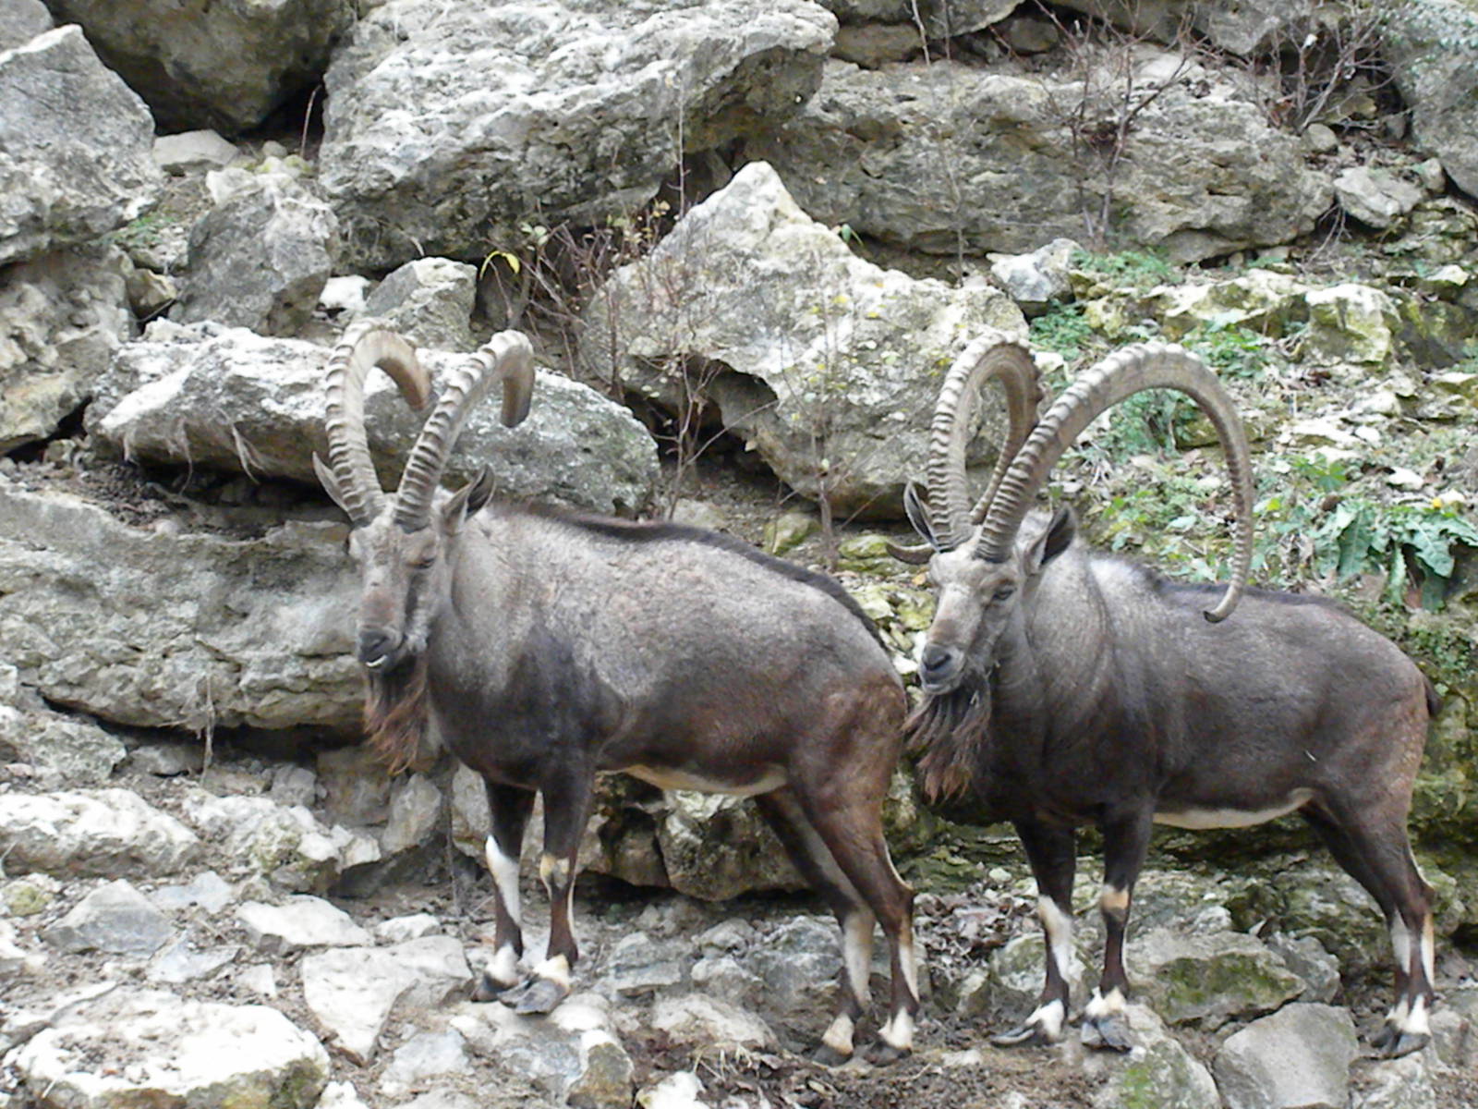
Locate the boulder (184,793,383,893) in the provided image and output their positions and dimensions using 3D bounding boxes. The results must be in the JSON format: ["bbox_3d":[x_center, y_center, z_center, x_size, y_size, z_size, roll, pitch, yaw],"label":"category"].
[{"bbox_3d":[-0.811,0.513,7.600,0.340,0.170,0.260,0,6,0],"label":"boulder"}]

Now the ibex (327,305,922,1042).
[{"bbox_3d":[-0.203,0.225,7.200,1.040,1.210,0.420,-3,7,-29],"label":"ibex"}]

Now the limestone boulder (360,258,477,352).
[{"bbox_3d":[-0.651,-0.502,8.700,0.240,0.200,0.220,0,6,0],"label":"limestone boulder"}]

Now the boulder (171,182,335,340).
[{"bbox_3d":[-0.994,-0.613,8.800,0.340,0.320,0.300,0,6,0],"label":"boulder"}]

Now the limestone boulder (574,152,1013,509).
[{"bbox_3d":[0.129,-0.427,8.600,0.880,0.660,0.600,0,6,0],"label":"limestone boulder"}]

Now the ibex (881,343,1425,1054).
[{"bbox_3d":[0.731,0.232,7.300,0.960,1.190,0.460,-3,7,-29],"label":"ibex"}]

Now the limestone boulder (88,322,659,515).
[{"bbox_3d":[-0.710,-0.259,8.300,1.100,0.360,0.620,0,6,0],"label":"limestone boulder"}]

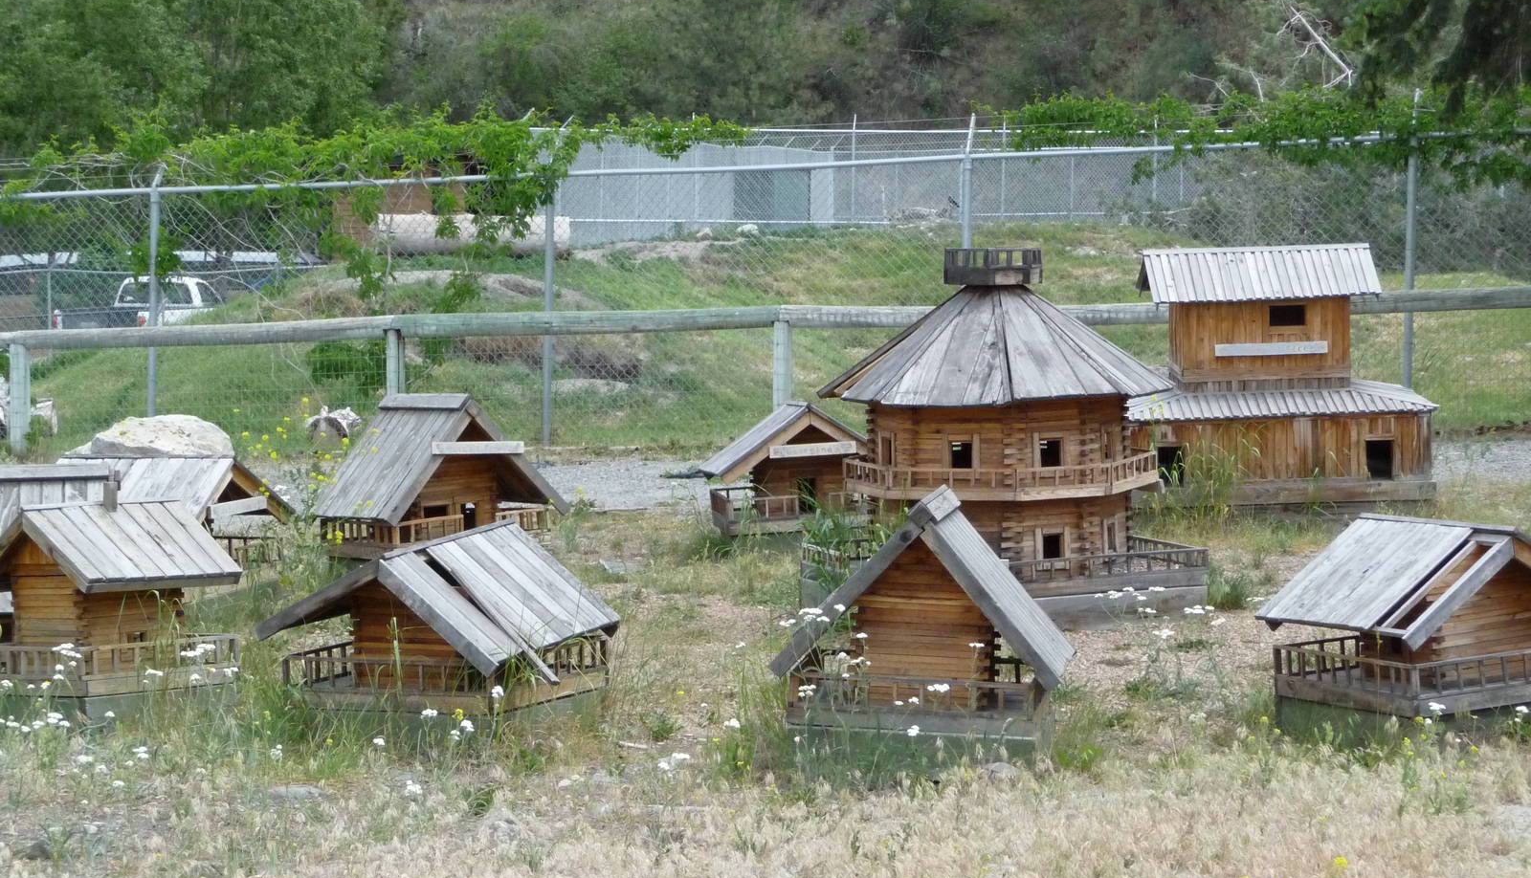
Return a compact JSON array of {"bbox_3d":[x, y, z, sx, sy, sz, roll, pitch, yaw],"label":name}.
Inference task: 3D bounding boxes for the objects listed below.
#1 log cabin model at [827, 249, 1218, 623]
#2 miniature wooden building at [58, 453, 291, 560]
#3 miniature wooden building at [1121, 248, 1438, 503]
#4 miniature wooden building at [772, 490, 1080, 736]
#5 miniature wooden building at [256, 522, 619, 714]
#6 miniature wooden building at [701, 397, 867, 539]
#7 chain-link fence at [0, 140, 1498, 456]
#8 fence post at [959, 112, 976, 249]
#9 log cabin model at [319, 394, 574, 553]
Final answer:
[{"bbox_3d":[0.945,-0.025,19.700,1.380,1.480,1.380,0,3,-18],"label":"log cabin model"},{"bbox_3d":[-2.646,0.351,21.190,0.899,0.544,0.869,2,3,28],"label":"miniature wooden building"},{"bbox_3d":[2.570,-0.340,26.300,1.760,1.340,1.350,0,3,-2],"label":"miniature wooden building"},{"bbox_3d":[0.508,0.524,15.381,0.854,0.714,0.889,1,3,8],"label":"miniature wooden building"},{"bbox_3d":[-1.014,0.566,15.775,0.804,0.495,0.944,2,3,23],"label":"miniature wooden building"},{"bbox_3d":[0.150,0.142,24.288,0.842,0.620,0.896,0,3,-7],"label":"miniature wooden building"},{"bbox_3d":[-0.260,-0.930,33.800,10.800,1.950,0.100,1,3,18],"label":"chain-link fence"},{"bbox_3d":[1.360,-1.090,33.300,0.070,2.190,0.160,1,3,18],"label":"fence post"},{"bbox_3d":[-1.472,0.161,22.287,0.854,0.722,0.837,-1,3,-28],"label":"log cabin model"}]

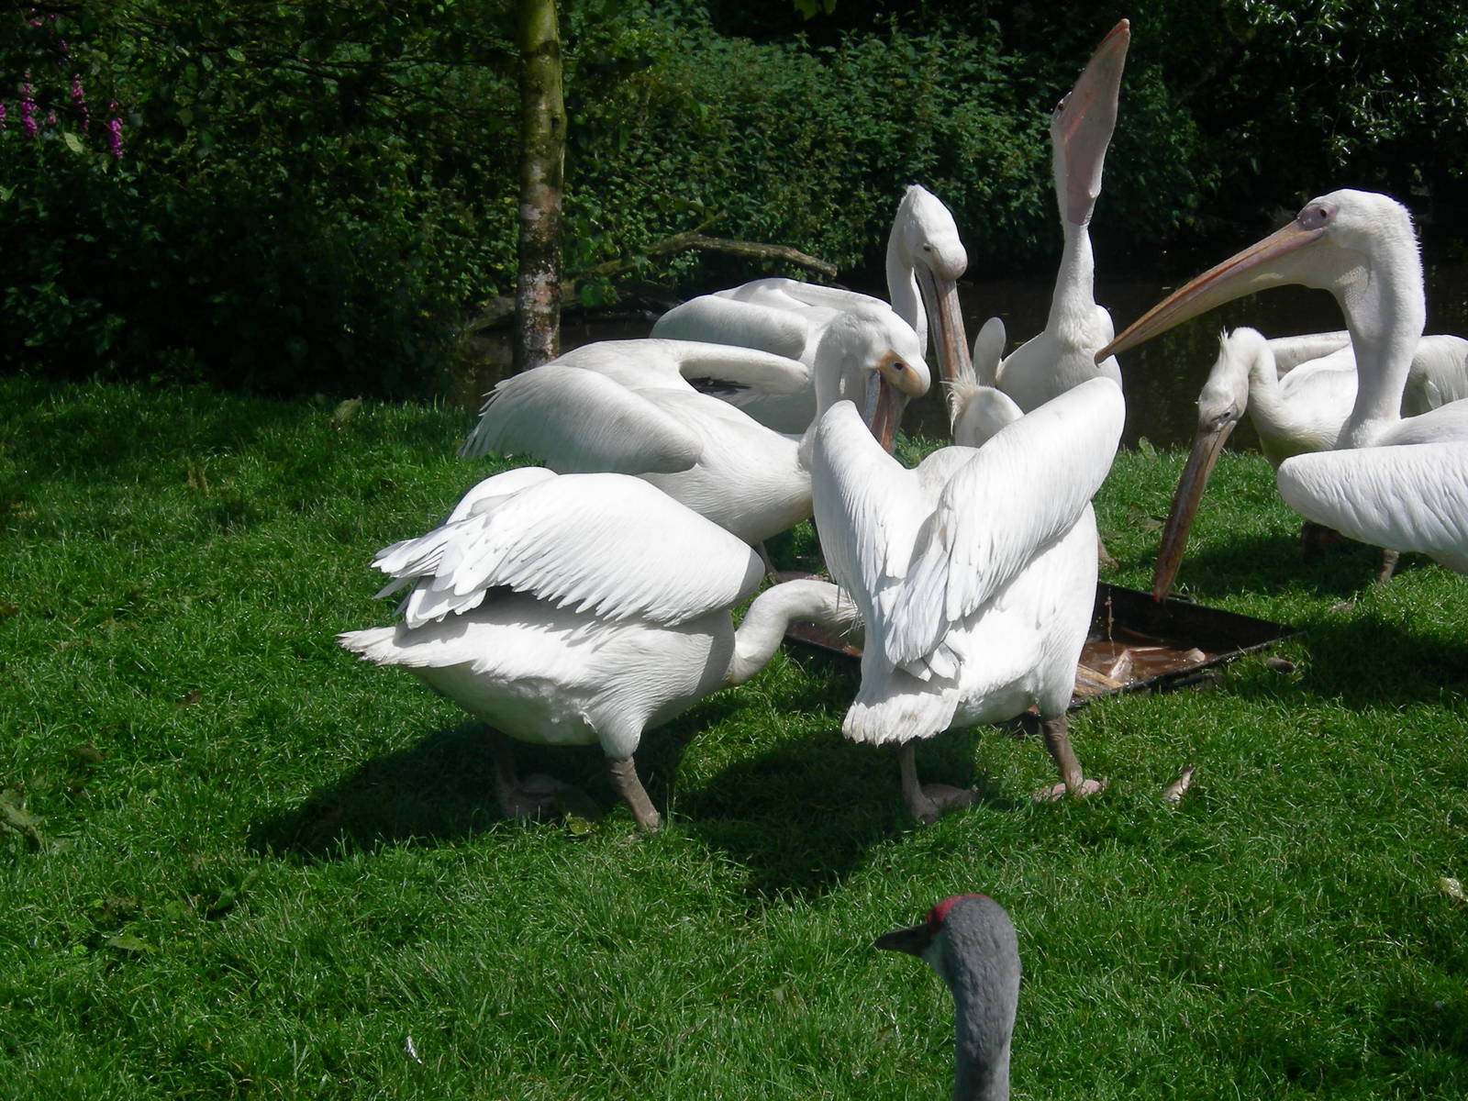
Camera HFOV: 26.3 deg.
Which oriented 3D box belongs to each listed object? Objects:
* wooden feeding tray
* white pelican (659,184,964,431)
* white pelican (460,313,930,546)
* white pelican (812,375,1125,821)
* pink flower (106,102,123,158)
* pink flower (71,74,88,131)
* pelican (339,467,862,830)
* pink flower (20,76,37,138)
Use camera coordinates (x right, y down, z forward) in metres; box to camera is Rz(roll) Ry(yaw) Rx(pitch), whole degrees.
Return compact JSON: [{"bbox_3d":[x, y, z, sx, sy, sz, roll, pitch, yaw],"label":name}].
[{"bbox_3d":[0.594,0.205,6.449,0.782,0.110,0.819,-13,18,-43],"label":"wooden feeding tray"},{"bbox_3d":[0.170,-0.498,7.902,0.880,0.800,0.460,5,15,21],"label":"white pelican"},{"bbox_3d":[-0.080,-0.242,7.264,1.050,0.600,0.480,-1,14,-3],"label":"white pelican"},{"bbox_3d":[0.440,0.059,5.794,0.520,0.700,0.800,6,15,24],"label":"white pelican"},{"bbox_3d":[-2.368,-1.609,12.000,0.066,0.218,0.066,0,14,0],"label":"pink flower"},{"bbox_3d":[-2.504,-1.710,12.000,0.066,0.227,0.066,0,14,0],"label":"pink flower"},{"bbox_3d":[-0.180,0.146,5.712,1.080,0.570,0.440,-5,15,-21],"label":"pelican"},{"bbox_3d":[-2.697,-1.697,12.000,0.066,0.236,0.066,0,14,0],"label":"pink flower"}]

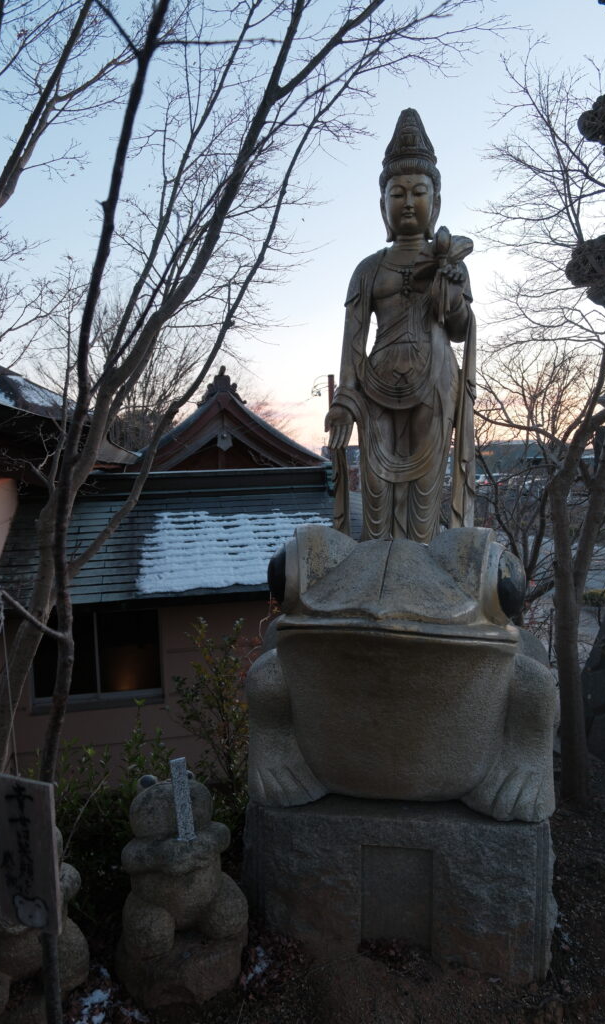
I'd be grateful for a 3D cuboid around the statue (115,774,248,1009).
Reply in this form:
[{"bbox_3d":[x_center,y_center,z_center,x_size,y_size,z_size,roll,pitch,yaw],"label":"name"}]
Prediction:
[{"bbox_3d":[-0.386,1.147,2.277,0.360,0.629,0.360,-2,5,-20],"label":"statue"}]

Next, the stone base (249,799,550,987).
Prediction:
[{"bbox_3d":[0.355,1.165,2.660,0.920,0.521,0.900,0,5,7],"label":"stone base"}]

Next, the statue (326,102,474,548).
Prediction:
[{"bbox_3d":[0.363,-0.629,2.579,0.546,1.596,0.360,0,5,7],"label":"statue"}]

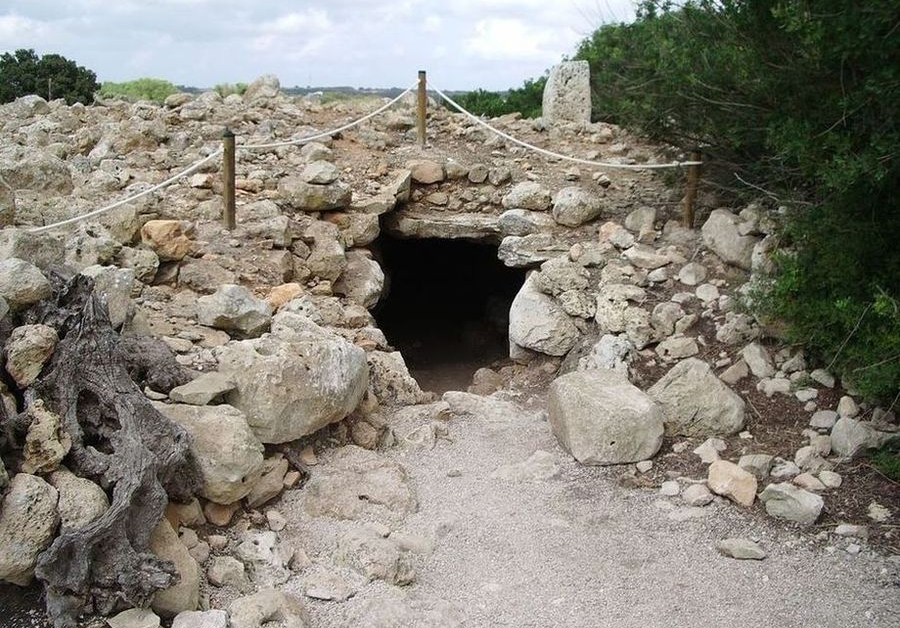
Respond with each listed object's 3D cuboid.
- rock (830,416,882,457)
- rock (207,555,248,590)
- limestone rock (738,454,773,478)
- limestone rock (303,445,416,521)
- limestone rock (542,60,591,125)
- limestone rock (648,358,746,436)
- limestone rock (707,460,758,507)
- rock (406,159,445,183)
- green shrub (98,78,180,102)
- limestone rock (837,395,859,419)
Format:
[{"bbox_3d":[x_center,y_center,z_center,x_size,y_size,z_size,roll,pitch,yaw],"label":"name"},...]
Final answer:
[{"bbox_3d":[1.914,0.582,4.282,0.240,0.150,0.200,6,15,25],"label":"rock"},{"bbox_3d":[-0.791,0.919,3.232,0.150,0.085,0.125,-4,14,-15],"label":"rock"},{"bbox_3d":[1.375,0.684,4.079,0.160,0.105,0.130,5,15,19],"label":"limestone rock"},{"bbox_3d":[-0.395,0.740,3.970,0.470,0.140,0.460,-1,14,-6],"label":"limestone rock"},{"bbox_3d":[1.214,-2.305,9.519,0.450,0.680,0.270,0,14,-5],"label":"limestone rock"},{"bbox_3d":[1.301,0.436,4.886,0.500,0.350,0.380,4,14,10],"label":"limestone rock"},{"bbox_3d":[1.195,0.717,3.850,0.210,0.175,0.170,0,14,0],"label":"limestone rock"},{"bbox_3d":[-0.168,-0.979,6.246,0.260,0.160,0.210,0,14,-1],"label":"rock"},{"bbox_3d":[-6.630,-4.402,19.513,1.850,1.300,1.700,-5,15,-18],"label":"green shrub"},{"bbox_3d":[1.967,0.458,4.500,0.108,0.100,0.090,0,14,0],"label":"limestone rock"}]

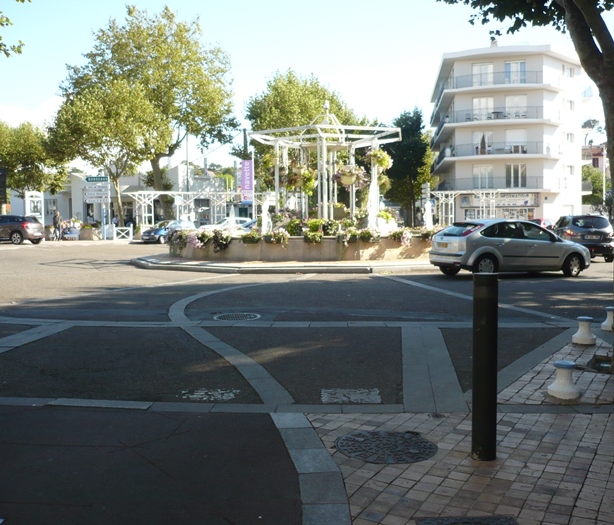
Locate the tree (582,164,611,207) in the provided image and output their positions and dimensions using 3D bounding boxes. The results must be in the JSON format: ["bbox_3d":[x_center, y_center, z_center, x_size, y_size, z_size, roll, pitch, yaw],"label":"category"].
[{"bbox_3d":[30.064,-6.612,73.000,4.600,6.600,4.600,0,4,0],"label":"tree"}]

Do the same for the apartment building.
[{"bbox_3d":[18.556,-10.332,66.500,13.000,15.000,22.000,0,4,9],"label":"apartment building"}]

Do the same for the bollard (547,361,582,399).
[{"bbox_3d":[2.281,1.027,6.260,0.280,0.310,0.280,0,4,0],"label":"bollard"}]

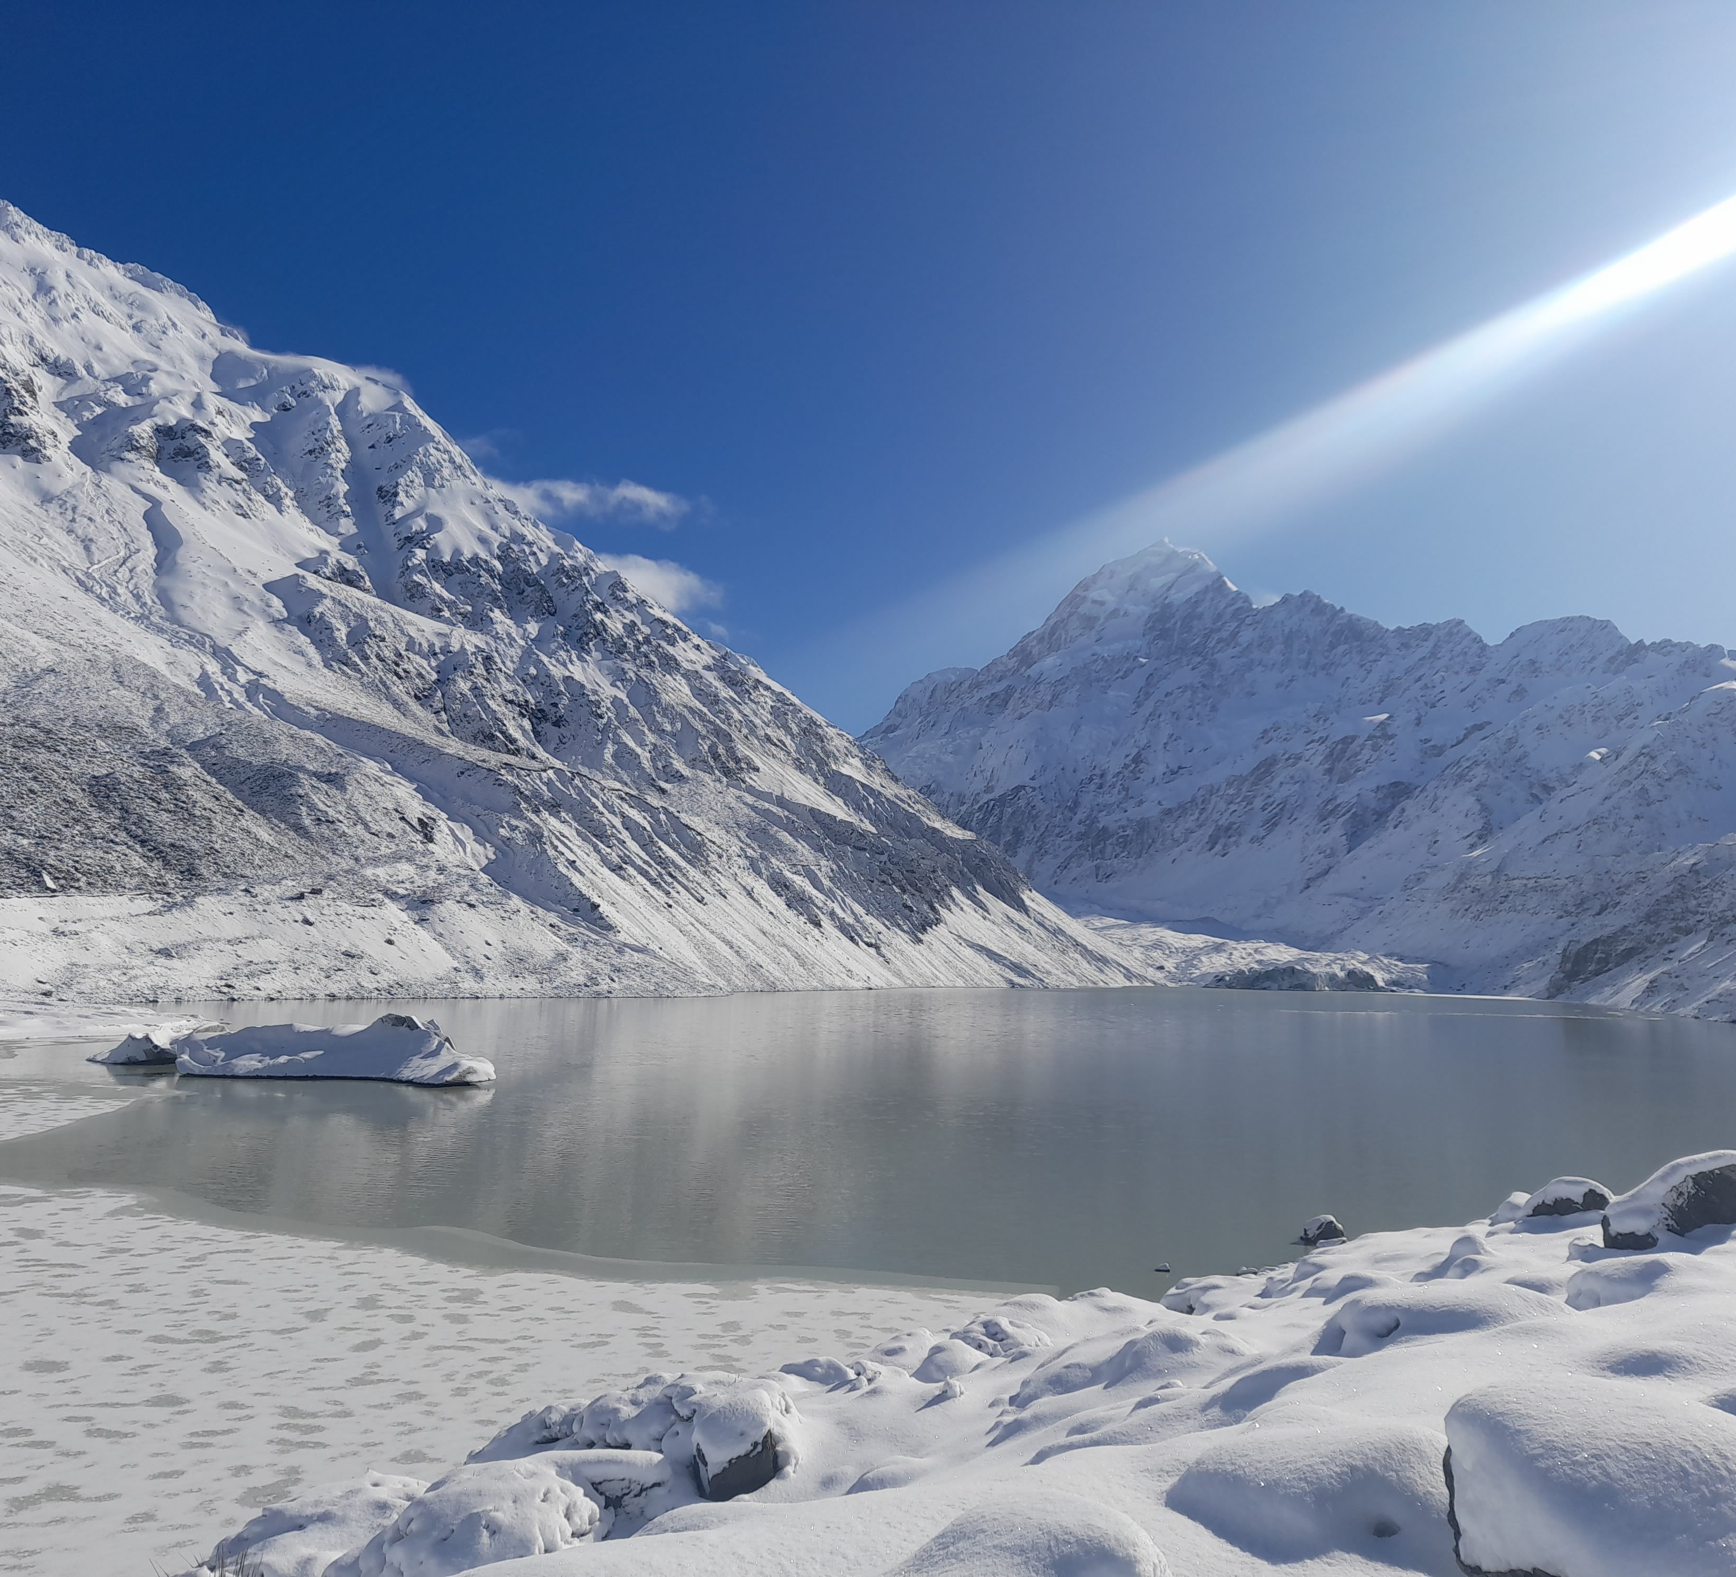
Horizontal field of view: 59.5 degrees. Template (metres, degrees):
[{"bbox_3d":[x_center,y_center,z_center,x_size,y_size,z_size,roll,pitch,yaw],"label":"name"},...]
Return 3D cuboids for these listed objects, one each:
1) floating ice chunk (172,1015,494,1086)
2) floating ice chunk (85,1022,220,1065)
[{"bbox_3d":[-29.300,14.481,85.144,18.200,3.600,7.500,-3,-8,23],"label":"floating ice chunk"},{"bbox_3d":[-48.600,17.191,102.137,8.000,2.600,5.000,-2,-8,15],"label":"floating ice chunk"}]

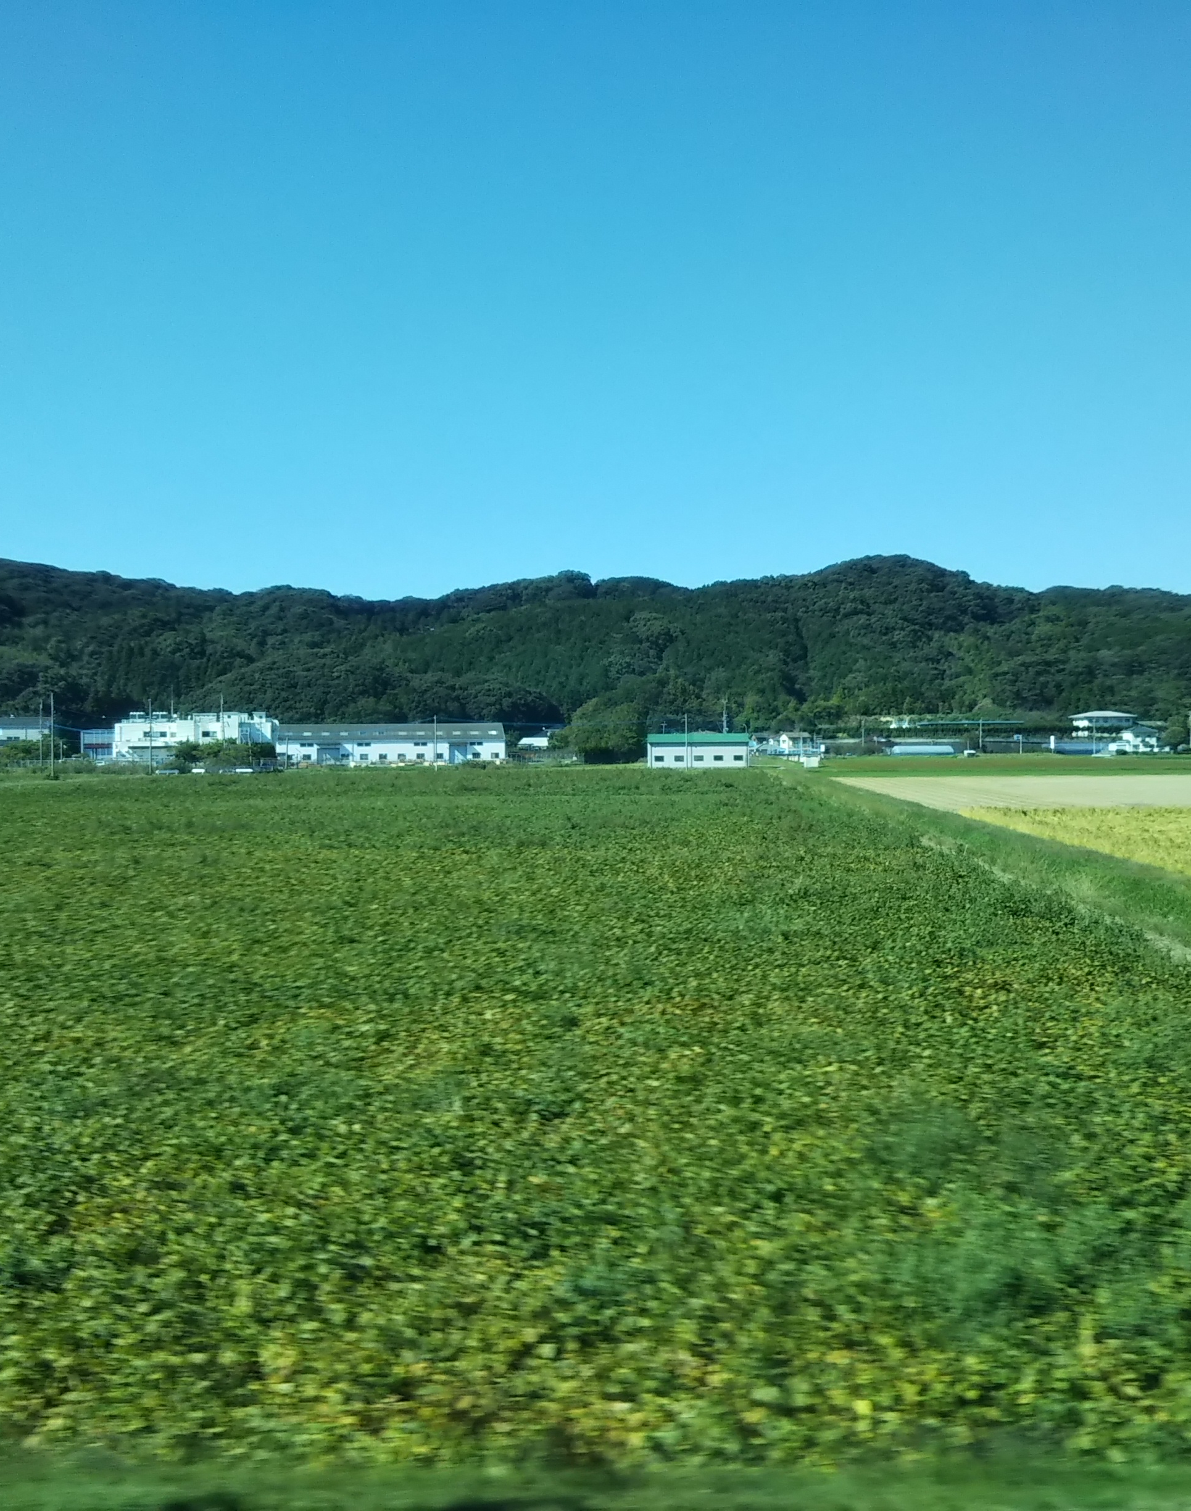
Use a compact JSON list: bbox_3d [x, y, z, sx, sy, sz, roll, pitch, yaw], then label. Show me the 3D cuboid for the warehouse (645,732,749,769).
[{"bbox_3d":[20.000,-0.850,340.000,19.500,6.500,11.000,0,0,3],"label":"warehouse"}]

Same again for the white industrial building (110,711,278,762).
[{"bbox_3d":[-91.000,-3.800,400.000,35.500,12.000,24.000,0,0,-6],"label":"white industrial building"}]

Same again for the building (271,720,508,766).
[{"bbox_3d":[-48.400,-2.600,416.000,53.000,9.800,22.000,0,0,-6],"label":"building"}]

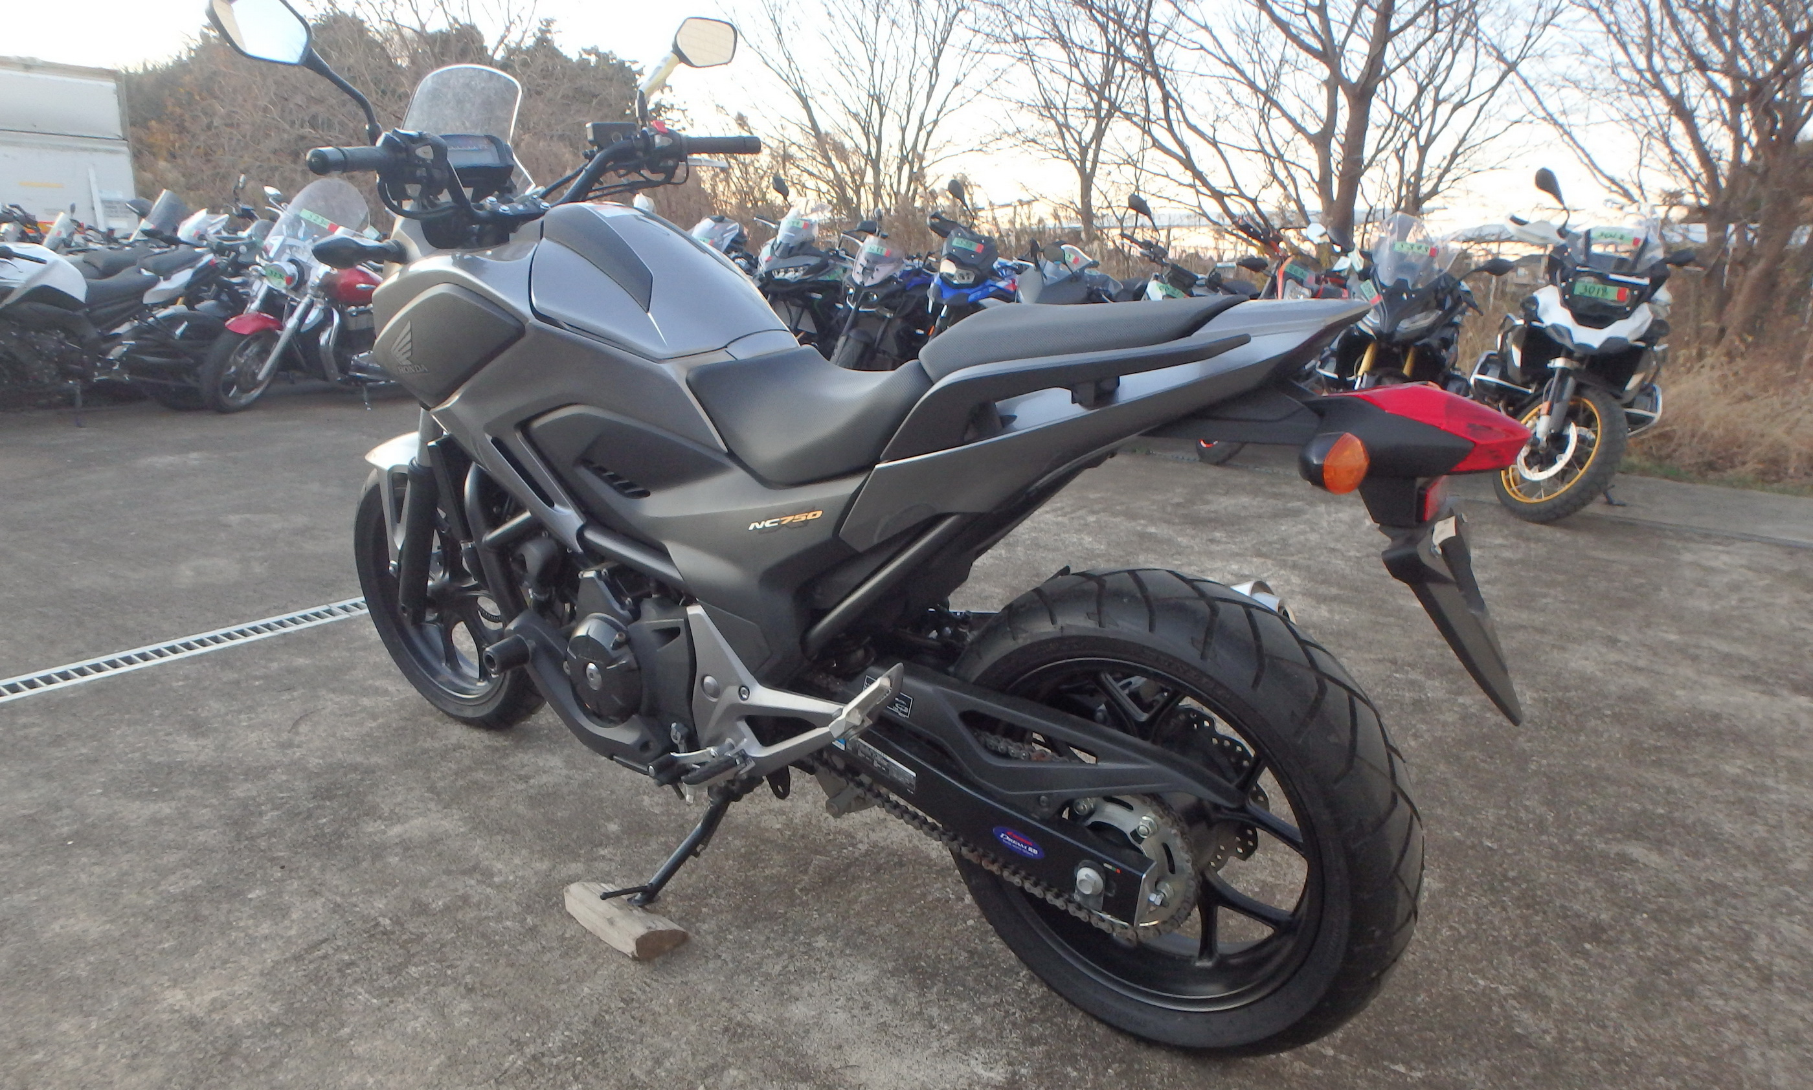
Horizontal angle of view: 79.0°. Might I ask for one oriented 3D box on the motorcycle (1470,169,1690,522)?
[{"bbox_3d":[3.340,-0.939,5.422,0.960,1.450,2.250,17,19,27],"label":"motorcycle"}]

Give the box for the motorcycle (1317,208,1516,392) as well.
[{"bbox_3d":[2.832,-1.057,6.030,0.880,1.380,2.180,20,21,31],"label":"motorcycle"}]

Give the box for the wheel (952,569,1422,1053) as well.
[{"bbox_3d":[0.306,0.331,1.368,0.622,0.622,0.165,11,25,36],"label":"wheel"}]

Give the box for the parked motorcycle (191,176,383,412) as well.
[{"bbox_3d":[-3.750,-1.659,7.515,0.900,1.450,2.350,22,23,36],"label":"parked motorcycle"}]

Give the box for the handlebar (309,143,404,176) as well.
[{"bbox_3d":[-0.708,-0.500,1.421,0.038,0.038,0.138,7,22,26],"label":"handlebar"}]

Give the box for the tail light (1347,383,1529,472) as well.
[{"bbox_3d":[0.496,-0.114,1.043,0.167,0.080,0.128,11,24,35],"label":"tail light"}]

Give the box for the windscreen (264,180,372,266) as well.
[{"bbox_3d":[-3.786,-2.079,7.050,0.540,0.500,0.240,14,15,12],"label":"windscreen"}]

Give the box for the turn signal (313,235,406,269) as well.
[{"bbox_3d":[-0.858,-0.459,1.729,0.060,0.052,0.130,11,23,35],"label":"turn signal"}]

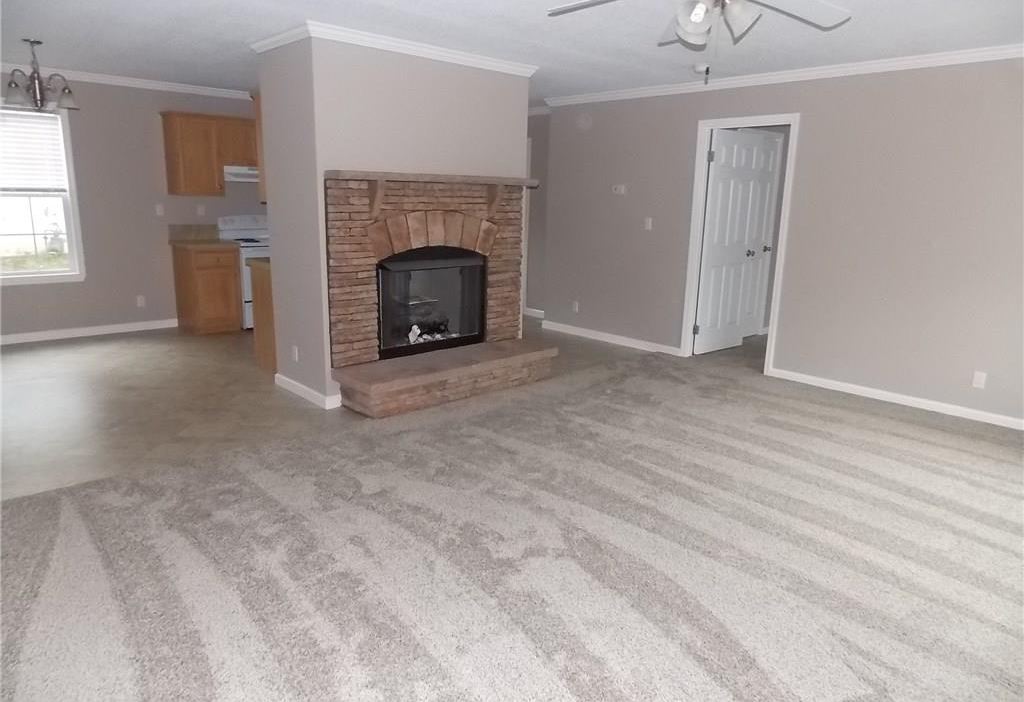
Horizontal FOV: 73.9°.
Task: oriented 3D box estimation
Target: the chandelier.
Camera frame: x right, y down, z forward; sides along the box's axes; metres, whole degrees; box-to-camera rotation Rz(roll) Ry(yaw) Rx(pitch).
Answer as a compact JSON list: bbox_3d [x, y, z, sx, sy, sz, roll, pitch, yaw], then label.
[{"bbox_3d":[-3.451,-2.001,4.947,0.457,0.469,0.457,-11,18,-42],"label":"chandelier"}]

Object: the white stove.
[{"bbox_3d":[-2.694,-0.882,7.463,0.763,1.136,0.656,-11,18,-42],"label":"white stove"}]

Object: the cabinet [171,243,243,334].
[{"bbox_3d":[-3.174,-0.689,7.091,0.472,0.907,0.628,-11,18,-42],"label":"cabinet"}]

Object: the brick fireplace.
[{"bbox_3d":[-0.407,-0.474,5.008,1.869,1.566,0.425,-11,18,-42],"label":"brick fireplace"}]

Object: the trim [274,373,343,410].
[{"bbox_3d":[-1.489,0.267,4.951,0.125,0.100,0.807,-11,18,-42],"label":"trim"}]

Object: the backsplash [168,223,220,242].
[{"bbox_3d":[-3.349,-1.252,7.173,0.504,0.160,0.025,-11,18,-42],"label":"backsplash"}]

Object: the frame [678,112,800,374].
[{"bbox_3d":[1.965,-0.911,5.905,0.133,2.117,0.912,-11,18,-42],"label":"frame"}]

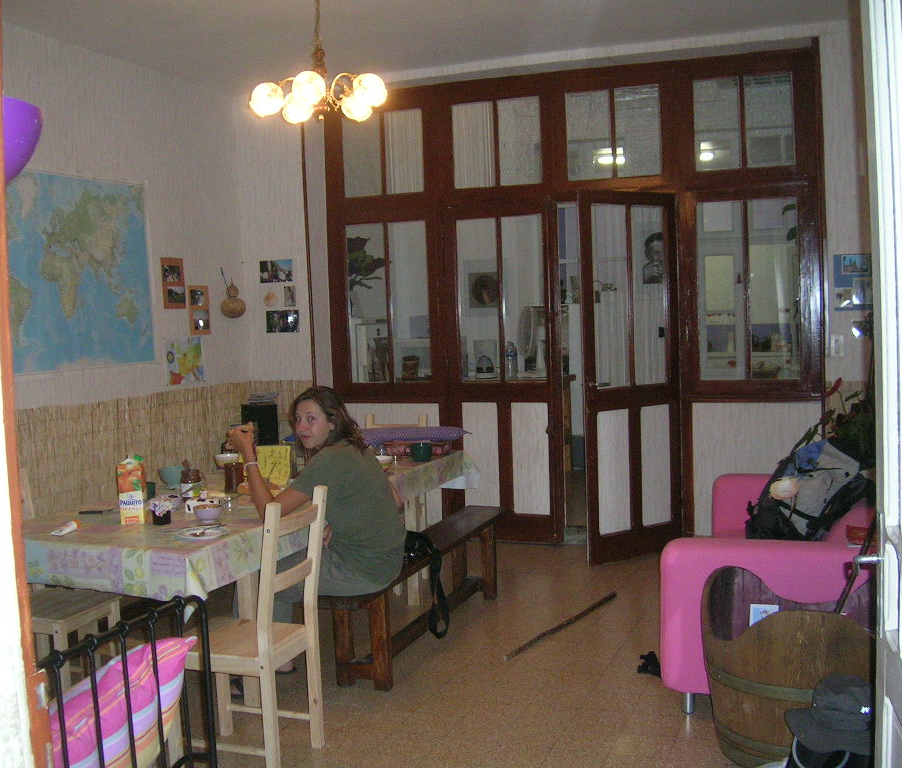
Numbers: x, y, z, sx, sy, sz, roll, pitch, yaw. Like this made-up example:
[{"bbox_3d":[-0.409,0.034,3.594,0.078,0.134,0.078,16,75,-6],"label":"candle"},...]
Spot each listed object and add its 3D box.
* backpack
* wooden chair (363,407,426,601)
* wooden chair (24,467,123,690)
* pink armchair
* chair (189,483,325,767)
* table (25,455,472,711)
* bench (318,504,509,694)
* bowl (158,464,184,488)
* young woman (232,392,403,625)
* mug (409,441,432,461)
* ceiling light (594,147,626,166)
[{"bbox_3d":[1.439,0.503,4.131,0.270,0.510,0.330,38,16,13],"label":"backpack"},{"bbox_3d":[-0.398,0.679,5.981,0.410,0.950,0.500,-1,4,21],"label":"wooden chair"},{"bbox_3d":[-1.609,0.855,4.126,0.500,0.950,0.410,-1,4,21],"label":"wooden chair"},{"bbox_3d":[1.494,0.856,4.494,0.880,0.660,1.800,-1,4,20],"label":"pink armchair"},{"bbox_3d":[-0.716,0.857,3.607,0.500,0.950,0.410,-1,4,18],"label":"chair"},{"bbox_3d":[-0.902,0.871,5.057,1.060,0.735,2.519,0,4,24],"label":"table"},{"bbox_3d":[-0.106,0.995,5.030,0.280,0.430,1.850,-1,4,19],"label":"bench"},{"bbox_3d":[-1.380,0.464,5.139,0.155,0.105,0.155,-2,4,0],"label":"bowl"},{"bbox_3d":[-0.519,0.636,4.512,0.680,1.250,0.480,0,4,23],"label":"young woman"},{"bbox_3d":[-0.166,0.372,5.768,0.110,0.100,0.120,-1,4,20],"label":"mug"},{"bbox_3d":[1.424,-2.043,9.300,0.280,0.150,0.300,-1,4,20],"label":"ceiling light"}]

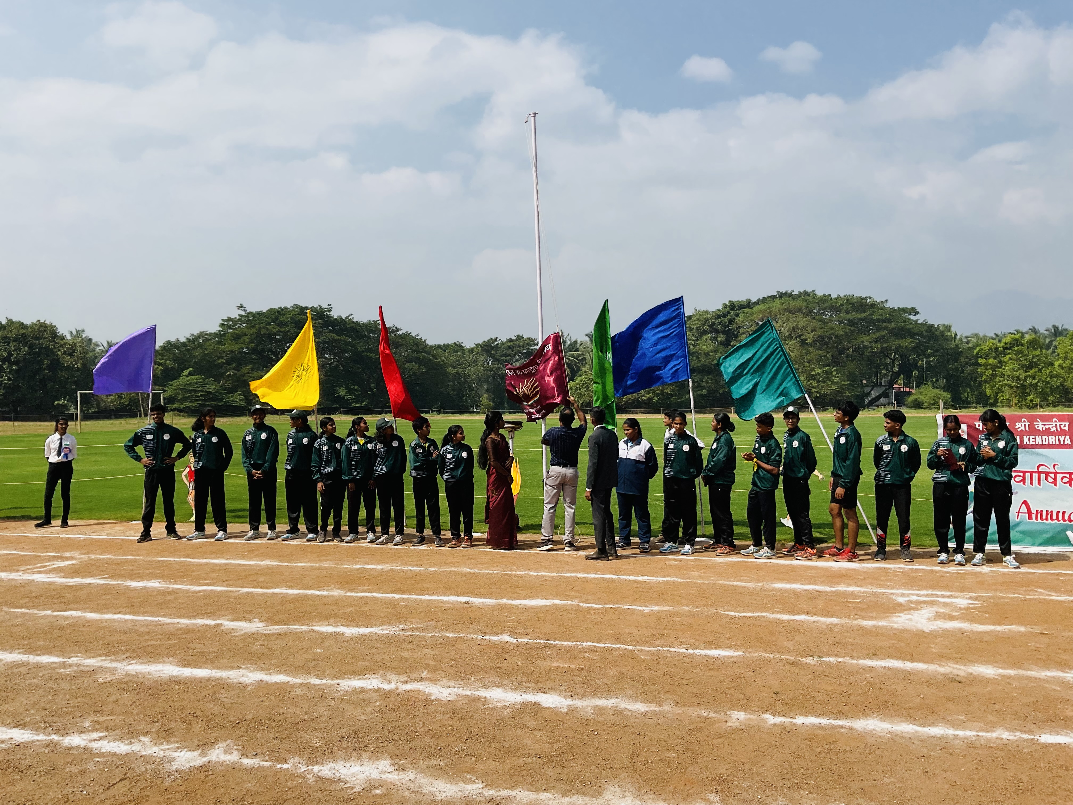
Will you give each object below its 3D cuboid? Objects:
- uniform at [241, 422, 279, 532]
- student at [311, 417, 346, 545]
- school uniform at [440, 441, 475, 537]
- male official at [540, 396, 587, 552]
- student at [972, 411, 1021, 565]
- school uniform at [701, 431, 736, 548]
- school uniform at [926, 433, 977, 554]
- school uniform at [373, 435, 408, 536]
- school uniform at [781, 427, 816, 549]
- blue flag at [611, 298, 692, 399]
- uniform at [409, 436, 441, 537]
[{"bbox_3d":[-3.520,0.943,11.422,0.440,1.406,0.260,-1,0,8],"label":"uniform"},{"bbox_3d":[-2.607,0.950,11.250,0.400,1.554,0.290,0,0,-22],"label":"student"},{"bbox_3d":[-0.952,1.042,10.800,0.410,1.148,0.280,0,0,-9],"label":"school uniform"},{"bbox_3d":[0.313,0.827,10.500,0.540,1.810,0.420,-1,0,-5],"label":"male official"},{"bbox_3d":[4.726,0.883,9.240,0.480,1.620,0.350,0,0,43],"label":"student"},{"bbox_3d":[2.079,0.989,10.250,0.320,1.330,0.420,-1,0,-20],"label":"school uniform"},{"bbox_3d":[4.390,0.979,9.500,0.490,1.276,0.360,0,0,25],"label":"school uniform"},{"bbox_3d":[-1.793,1.020,11.050,0.410,1.247,0.270,0,0,-1],"label":"school uniform"},{"bbox_3d":[2.899,0.940,9.930,0.280,1.330,0.420,-1,0,-34],"label":"school uniform"},{"bbox_3d":[1.433,-0.690,11.300,1.030,1.270,0.350,-1,0,0],"label":"blue flag"},{"bbox_3d":[-1.364,1.026,11.000,0.380,1.241,0.270,0,0,-25],"label":"uniform"}]

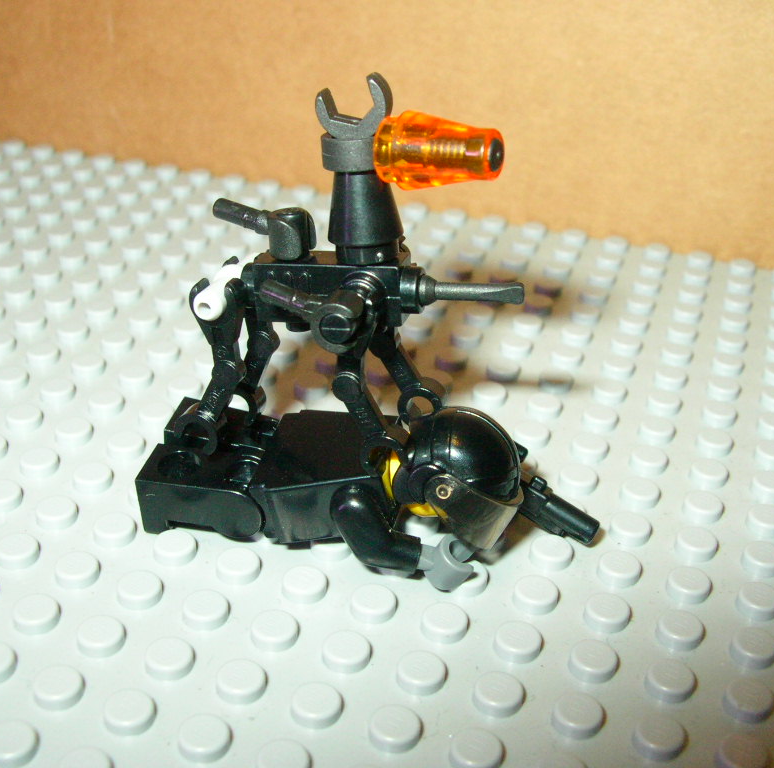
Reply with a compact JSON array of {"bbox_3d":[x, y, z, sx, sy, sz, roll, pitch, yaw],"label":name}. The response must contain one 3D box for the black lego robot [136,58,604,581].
[{"bbox_3d":[-0.001,-0.006,0.118,0.053,0.052,0.028,3,30,-1],"label":"black lego robot"}]

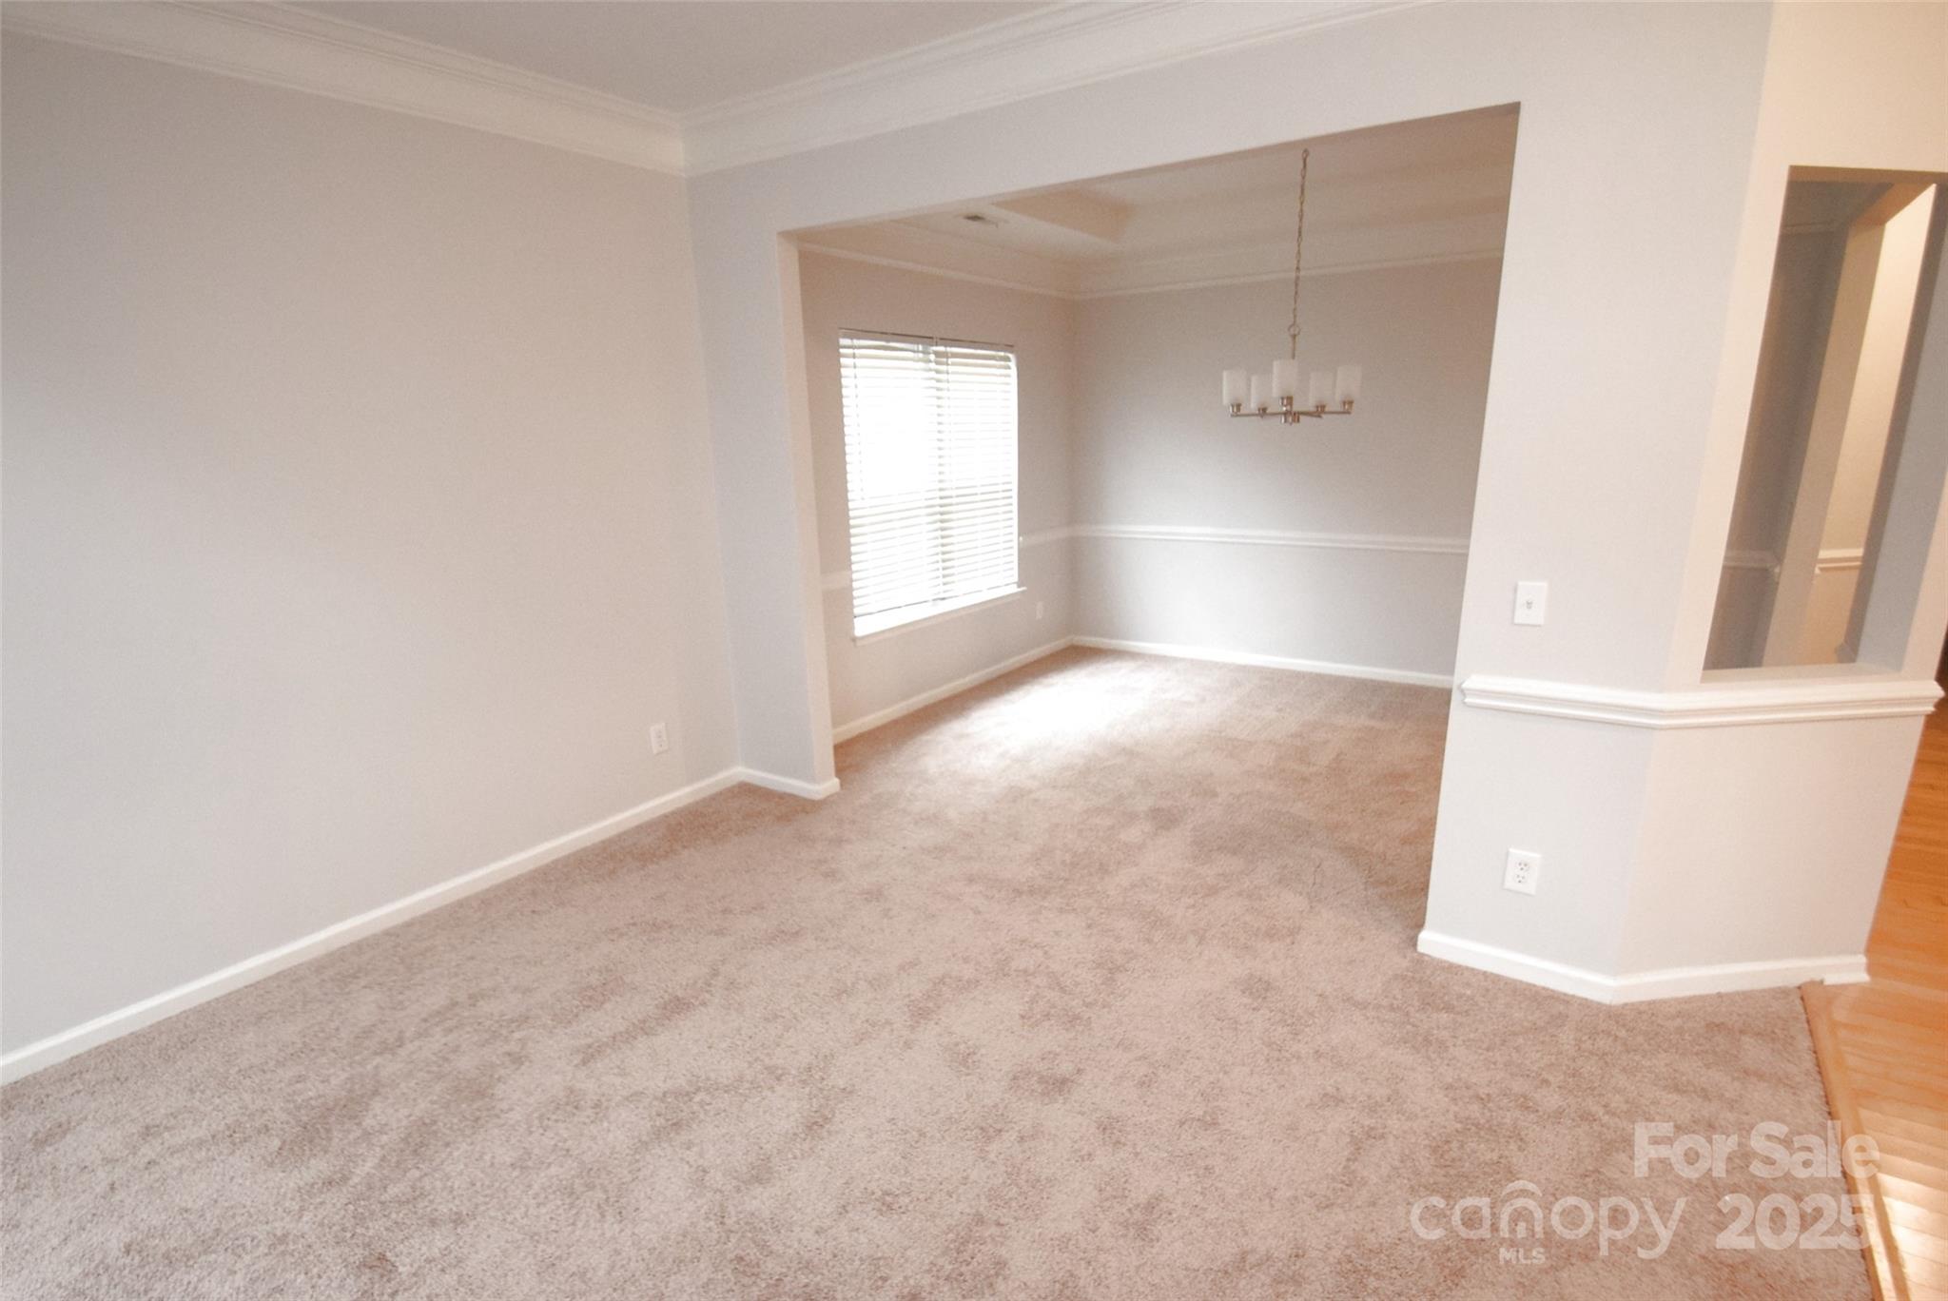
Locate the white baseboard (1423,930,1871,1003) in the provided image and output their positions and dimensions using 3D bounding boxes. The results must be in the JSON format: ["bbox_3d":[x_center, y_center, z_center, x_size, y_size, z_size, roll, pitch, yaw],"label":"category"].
[{"bbox_3d":[1.872,0.889,2.535,1.163,0.076,0.209,1,14,10],"label":"white baseboard"}]

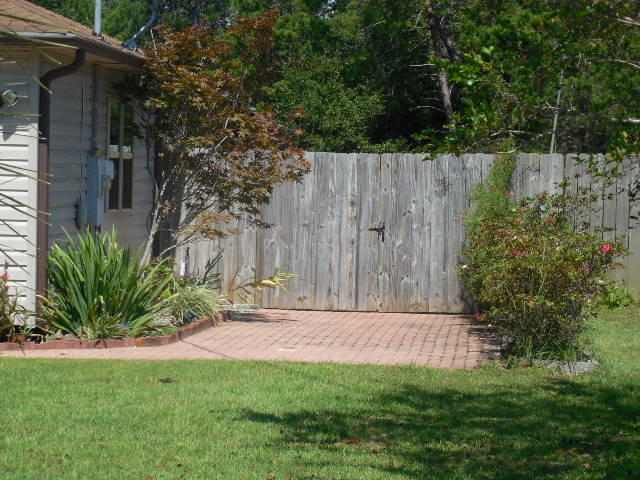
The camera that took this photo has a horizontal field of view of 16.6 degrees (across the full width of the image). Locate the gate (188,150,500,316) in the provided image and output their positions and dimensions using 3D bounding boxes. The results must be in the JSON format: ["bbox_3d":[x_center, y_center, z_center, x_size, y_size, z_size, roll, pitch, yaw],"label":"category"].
[{"bbox_3d":[0.270,-0.085,25.100,3.450,1.820,0.150,1,2,4],"label":"gate"}]

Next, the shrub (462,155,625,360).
[{"bbox_3d":[2.030,0.160,20.000,1.450,1.750,1.400,1,2,4],"label":"shrub"}]

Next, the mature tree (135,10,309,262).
[{"bbox_3d":[-1.000,-0.750,22.300,1.750,3.050,1.700,1,2,4],"label":"mature tree"}]

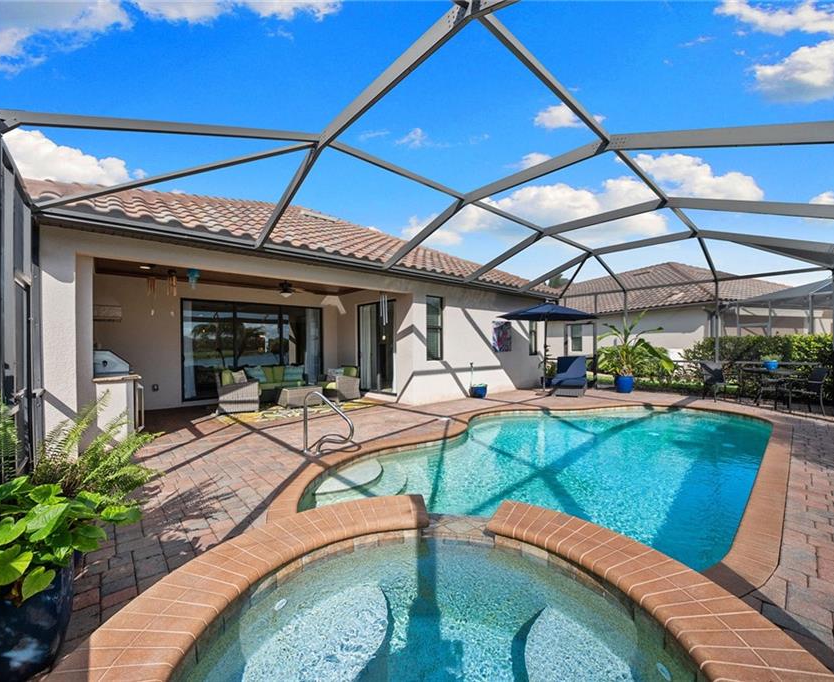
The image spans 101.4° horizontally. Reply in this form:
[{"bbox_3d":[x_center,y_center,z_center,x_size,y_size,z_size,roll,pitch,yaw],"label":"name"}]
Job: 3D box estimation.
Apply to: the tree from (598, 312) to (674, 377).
[{"bbox_3d":[5.980,0.100,9.400,1.800,1.770,1.650,0,1,33],"label":"tree"}]

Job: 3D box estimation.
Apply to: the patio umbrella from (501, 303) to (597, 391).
[{"bbox_3d":[3.560,0.185,9.350,2.530,2.430,2.530,0,1,21],"label":"patio umbrella"}]

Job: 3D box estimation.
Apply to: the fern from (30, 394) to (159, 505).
[{"bbox_3d":[-2.270,0.760,2.400,0.750,0.780,0.780,-1,1,-44],"label":"fern"}]

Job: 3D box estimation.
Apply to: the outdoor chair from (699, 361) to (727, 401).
[{"bbox_3d":[7.100,0.945,8.080,0.620,0.930,0.580,0,1,22],"label":"outdoor chair"}]

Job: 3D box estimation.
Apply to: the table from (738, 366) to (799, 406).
[{"bbox_3d":[7.870,1.055,7.600,1.020,0.730,1.020,-1,1,-41],"label":"table"}]

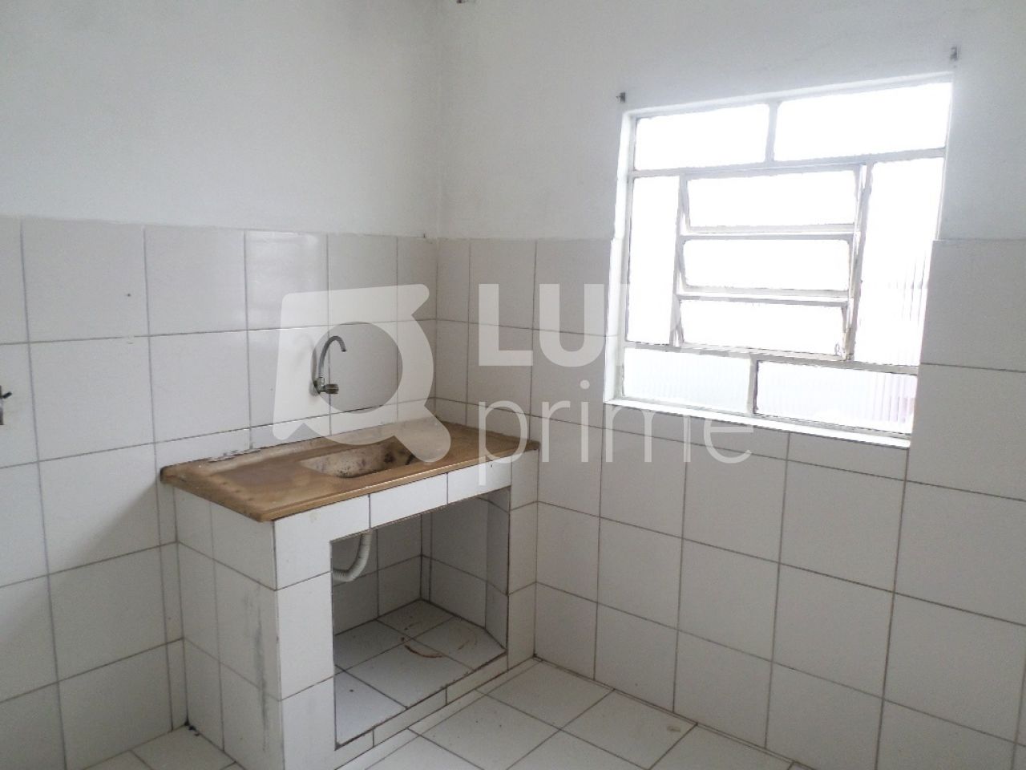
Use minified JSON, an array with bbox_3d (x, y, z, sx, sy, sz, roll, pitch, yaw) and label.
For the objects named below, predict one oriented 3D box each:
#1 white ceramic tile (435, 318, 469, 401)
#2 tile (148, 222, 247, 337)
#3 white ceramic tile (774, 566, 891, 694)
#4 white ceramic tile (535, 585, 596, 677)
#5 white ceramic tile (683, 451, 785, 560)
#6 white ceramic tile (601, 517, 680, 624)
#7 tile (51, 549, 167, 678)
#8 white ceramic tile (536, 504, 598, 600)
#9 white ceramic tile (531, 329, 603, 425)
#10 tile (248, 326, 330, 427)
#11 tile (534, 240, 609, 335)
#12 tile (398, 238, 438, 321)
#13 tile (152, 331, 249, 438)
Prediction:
[{"bbox_3d":[-0.253,-0.096,3.078,0.205,0.325,0.010,8,11,39],"label":"white ceramic tile"},{"bbox_3d":[-0.983,-0.324,2.308,0.010,0.319,0.309,10,13,41],"label":"tile"},{"bbox_3d":[0.934,0.719,2.179,0.328,0.328,0.010,8,11,39],"label":"white ceramic tile"},{"bbox_3d":[0.188,0.934,2.850,0.300,0.304,0.010,8,12,37],"label":"white ceramic tile"},{"bbox_3d":[0.699,0.365,2.348,0.323,0.325,0.010,8,11,39],"label":"white ceramic tile"},{"bbox_3d":[0.438,0.652,2.586,0.328,0.328,0.010,8,11,39],"label":"white ceramic tile"},{"bbox_3d":[-1.195,0.671,2.200,0.010,0.328,0.328,8,11,39],"label":"tile"},{"bbox_3d":[0.195,0.620,2.798,0.300,0.321,0.010,8,12,37],"label":"white ceramic tile"},{"bbox_3d":[0.204,-0.030,2.707,0.323,0.325,0.010,8,11,39],"label":"white ceramic tile"},{"bbox_3d":[-0.782,-0.036,2.611,0.010,0.325,0.323,8,11,39],"label":"tile"},{"bbox_3d":[0.210,-0.355,2.657,0.323,0.326,0.010,8,11,39],"label":"tile"},{"bbox_3d":[-0.395,-0.428,3.034,0.010,0.330,0.207,10,12,41],"label":"tile"},{"bbox_3d":[-0.982,-0.001,2.343,0.010,0.328,0.328,8,11,39],"label":"tile"}]

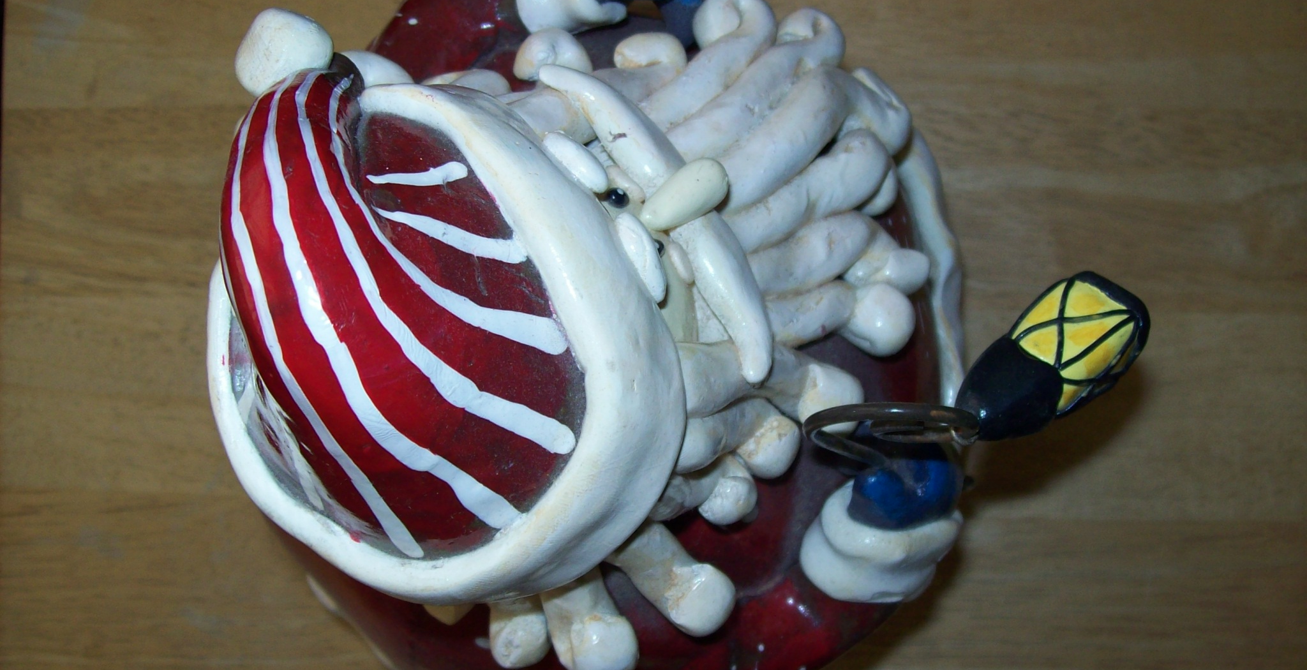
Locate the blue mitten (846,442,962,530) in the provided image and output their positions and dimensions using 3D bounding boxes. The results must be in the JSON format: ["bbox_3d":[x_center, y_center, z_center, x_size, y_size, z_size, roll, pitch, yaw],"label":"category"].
[{"bbox_3d":[0.072,0.044,0.390,0.031,0.027,0.026,6,90,6],"label":"blue mitten"}]

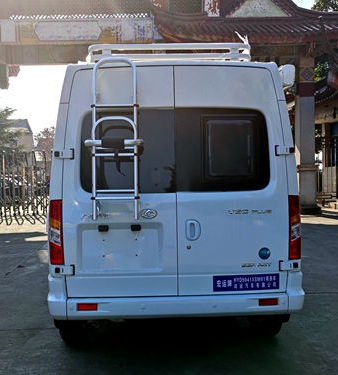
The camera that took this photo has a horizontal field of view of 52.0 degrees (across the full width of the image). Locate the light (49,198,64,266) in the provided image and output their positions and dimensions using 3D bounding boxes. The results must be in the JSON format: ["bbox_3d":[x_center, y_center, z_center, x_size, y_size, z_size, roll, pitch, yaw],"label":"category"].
[{"bbox_3d":[-0.849,0.344,2.681,0.125,0.500,0.130,-1,1,-1],"label":"light"}]

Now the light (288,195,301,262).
[{"bbox_3d":[0.970,0.309,2.721,0.125,0.500,0.130,-1,1,-1],"label":"light"}]

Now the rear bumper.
[{"bbox_3d":[0.061,0.799,2.715,1.950,0.335,0.270,-1,2,-1],"label":"rear bumper"}]

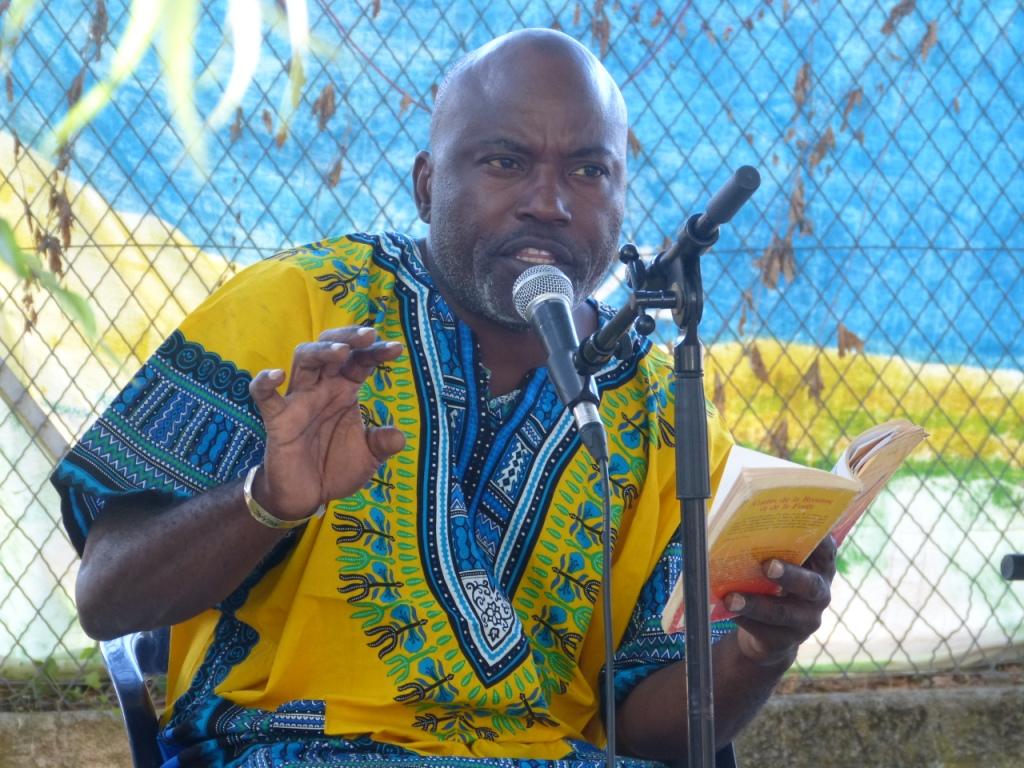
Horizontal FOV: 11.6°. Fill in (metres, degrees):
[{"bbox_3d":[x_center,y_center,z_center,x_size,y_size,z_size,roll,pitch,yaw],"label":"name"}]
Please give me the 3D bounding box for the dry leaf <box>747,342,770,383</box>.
[{"bbox_3d":[0.373,-0.033,7.604,0.036,0.060,0.022,0,1,16],"label":"dry leaf"}]

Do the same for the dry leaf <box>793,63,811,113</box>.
[{"bbox_3d":[0.439,-0.449,7.620,0.027,0.076,0.016,0,1,16],"label":"dry leaf"}]

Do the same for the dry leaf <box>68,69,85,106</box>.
[{"bbox_3d":[-0.636,-0.433,7.347,0.023,0.056,0.014,0,1,16],"label":"dry leaf"}]

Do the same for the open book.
[{"bbox_3d":[0.229,0.115,4.100,0.200,0.055,0.172,-18,-23,-41],"label":"open book"}]

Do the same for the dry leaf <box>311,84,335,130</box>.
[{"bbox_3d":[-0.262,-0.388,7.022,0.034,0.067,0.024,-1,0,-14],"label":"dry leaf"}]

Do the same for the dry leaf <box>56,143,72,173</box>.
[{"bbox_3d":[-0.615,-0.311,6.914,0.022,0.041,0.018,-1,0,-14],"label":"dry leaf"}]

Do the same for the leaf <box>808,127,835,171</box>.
[{"bbox_3d":[0.469,-0.357,7.628,0.039,0.067,0.024,0,1,16],"label":"leaf"}]

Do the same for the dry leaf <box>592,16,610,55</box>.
[{"bbox_3d":[0.127,-0.495,7.137,0.025,0.054,0.020,-1,0,-14],"label":"dry leaf"}]

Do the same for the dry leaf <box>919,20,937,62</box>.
[{"bbox_3d":[0.633,-0.522,7.668,0.027,0.064,0.017,0,1,16],"label":"dry leaf"}]

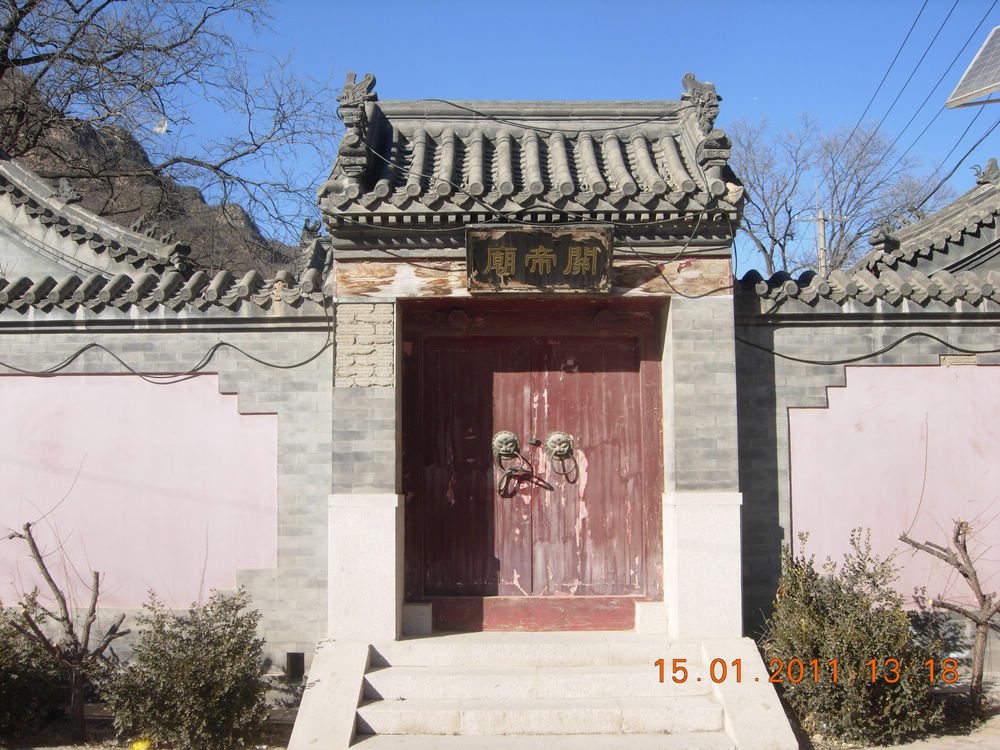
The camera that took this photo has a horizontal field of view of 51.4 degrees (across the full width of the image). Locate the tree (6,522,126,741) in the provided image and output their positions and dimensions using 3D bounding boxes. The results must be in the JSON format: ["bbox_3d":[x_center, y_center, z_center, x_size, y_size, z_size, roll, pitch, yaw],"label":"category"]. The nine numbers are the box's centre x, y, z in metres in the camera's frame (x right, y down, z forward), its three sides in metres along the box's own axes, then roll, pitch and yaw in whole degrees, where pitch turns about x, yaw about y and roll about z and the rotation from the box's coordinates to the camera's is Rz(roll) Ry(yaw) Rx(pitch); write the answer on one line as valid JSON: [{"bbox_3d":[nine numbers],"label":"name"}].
[{"bbox_3d":[-2.426,1.453,5.821,0.700,1.210,0.600,0,-6,-1],"label":"tree"}]

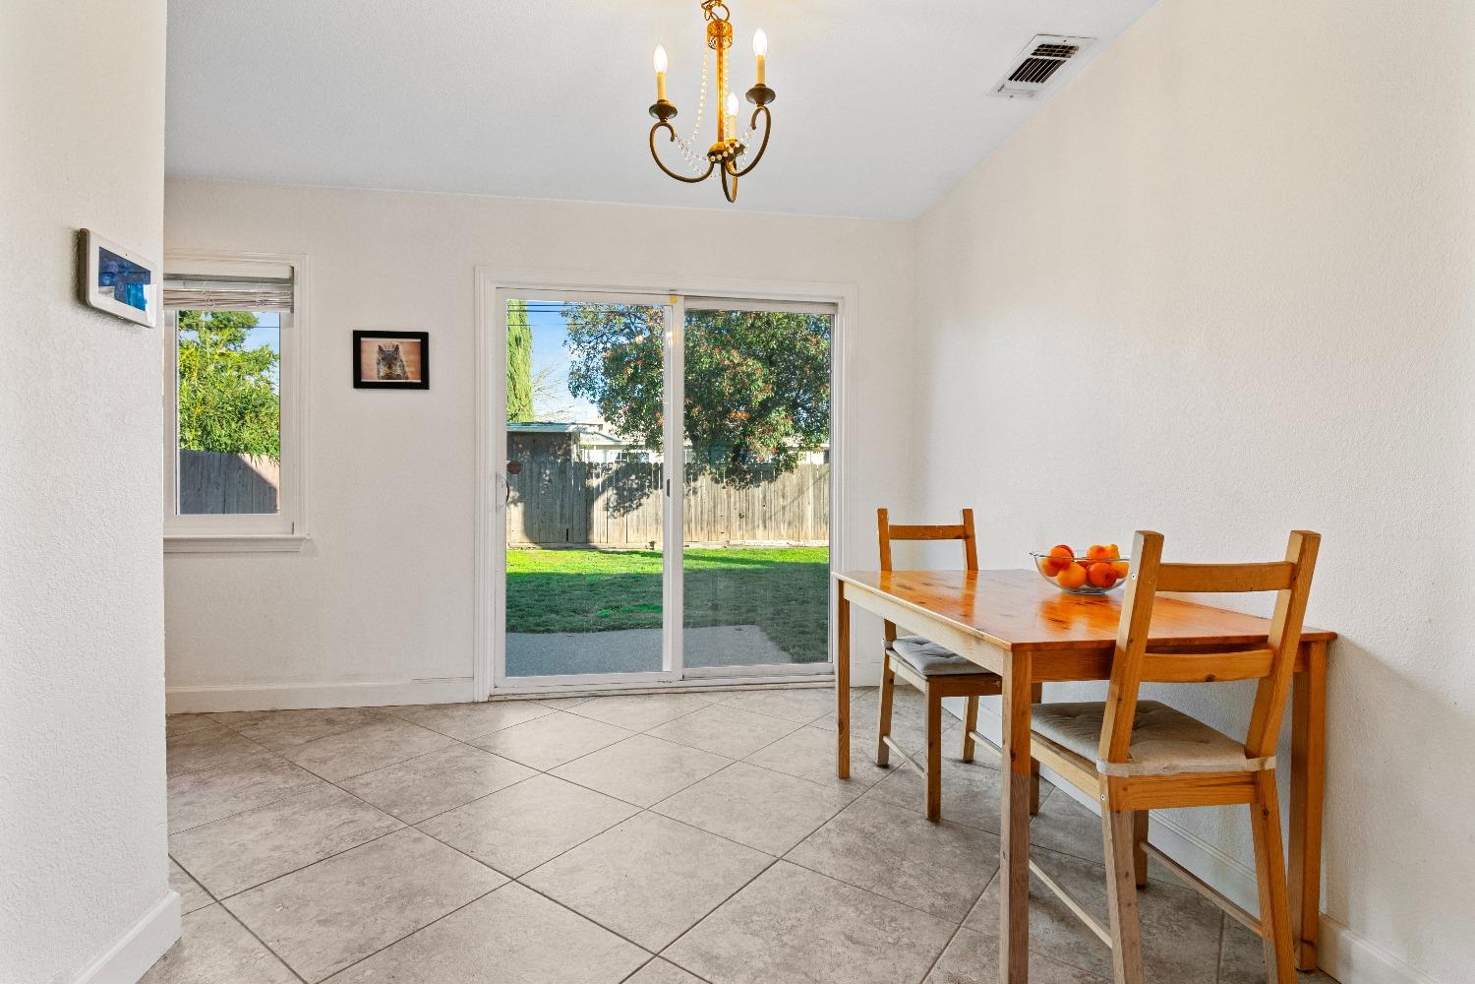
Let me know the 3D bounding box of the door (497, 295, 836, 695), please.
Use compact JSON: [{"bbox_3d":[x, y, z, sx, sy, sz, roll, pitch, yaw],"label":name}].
[{"bbox_3d":[-0.366,-0.006,3.474,1.804,2.061,0.090,0,0,-7],"label":"door"}]

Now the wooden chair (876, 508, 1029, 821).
[{"bbox_3d":[0.752,0.560,2.337,0.390,0.965,0.485,0,0,-9],"label":"wooden chair"}]

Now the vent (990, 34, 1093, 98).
[{"bbox_3d":[1.065,-1.485,2.313,0.200,0.020,0.330,0,0,-9],"label":"vent"}]

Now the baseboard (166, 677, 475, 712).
[{"bbox_3d":[-2.016,0.986,3.191,1.415,0.125,0.015,0,0,-7],"label":"baseboard"}]

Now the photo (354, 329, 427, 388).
[{"bbox_3d":[-1.701,-0.645,3.231,0.351,0.281,0.020,0,0,-7],"label":"photo"}]

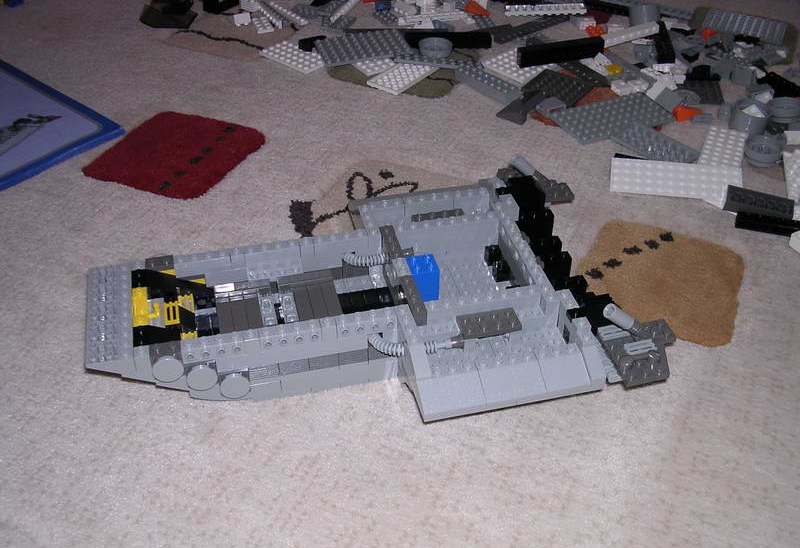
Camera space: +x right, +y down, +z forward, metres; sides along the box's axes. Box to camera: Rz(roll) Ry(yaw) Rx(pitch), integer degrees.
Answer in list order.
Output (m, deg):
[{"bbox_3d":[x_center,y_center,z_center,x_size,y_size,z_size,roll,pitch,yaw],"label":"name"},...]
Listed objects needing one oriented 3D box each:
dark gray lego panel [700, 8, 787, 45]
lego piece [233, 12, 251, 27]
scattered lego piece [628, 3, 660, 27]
[{"bbox_3d":[0.359,-0.259,0.918,0.080,0.005,0.048,16,43,15],"label":"dark gray lego panel"},{"bbox_3d":[-0.157,-0.251,0.867,0.016,0.011,0.014,-15,19,-20],"label":"lego piece"},{"bbox_3d":[0.243,-0.255,0.878,0.026,0.020,0.026,11,40,12],"label":"scattered lego piece"}]

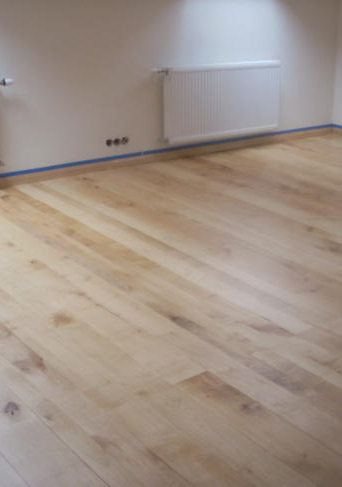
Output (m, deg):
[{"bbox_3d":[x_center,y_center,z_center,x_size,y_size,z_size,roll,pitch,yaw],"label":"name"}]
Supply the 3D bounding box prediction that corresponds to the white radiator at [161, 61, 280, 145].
[{"bbox_3d":[0.460,-1.228,5.945,1.190,0.595,0.100,-14,26,-32],"label":"white radiator"}]

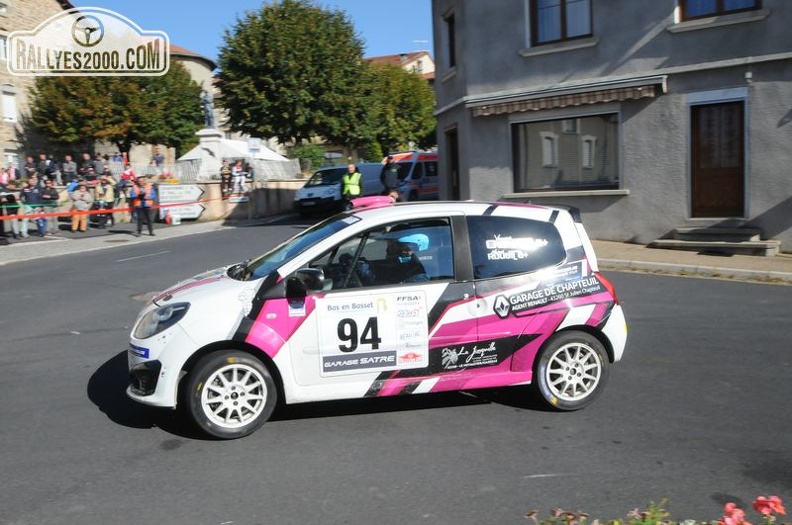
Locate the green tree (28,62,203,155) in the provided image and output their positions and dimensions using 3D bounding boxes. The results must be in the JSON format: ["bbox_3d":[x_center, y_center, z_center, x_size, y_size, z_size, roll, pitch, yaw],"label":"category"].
[{"bbox_3d":[-12.727,-6.603,28.000,7.600,6.200,6.800,-5,7,-24],"label":"green tree"}]

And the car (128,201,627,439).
[{"bbox_3d":[-0.155,0.293,4.920,3.620,1.470,1.690,-2,7,-11],"label":"car"}]

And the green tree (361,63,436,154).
[{"bbox_3d":[0.142,-7.855,35.000,5.800,7.100,5.600,-2,6,0],"label":"green tree"}]

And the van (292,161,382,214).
[{"bbox_3d":[-2.080,-2.900,24.000,1.900,1.950,4.800,0,7,17],"label":"van"}]

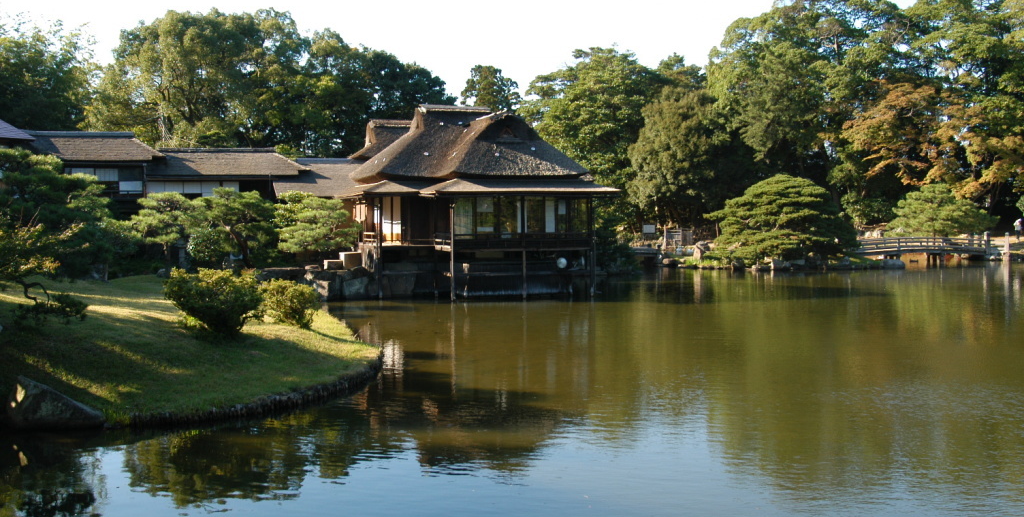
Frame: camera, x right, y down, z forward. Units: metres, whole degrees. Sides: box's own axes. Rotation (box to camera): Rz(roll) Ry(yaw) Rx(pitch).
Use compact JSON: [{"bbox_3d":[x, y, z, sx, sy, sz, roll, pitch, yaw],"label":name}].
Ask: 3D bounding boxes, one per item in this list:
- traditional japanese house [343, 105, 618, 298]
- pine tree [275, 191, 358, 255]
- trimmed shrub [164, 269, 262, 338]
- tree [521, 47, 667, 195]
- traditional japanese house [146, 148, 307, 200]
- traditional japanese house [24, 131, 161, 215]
[{"bbox_3d":[-2.302,-2.684,43.610,9.450,8.250,11.000,-1,2,-19],"label":"traditional japanese house"},{"bbox_3d":[-7.889,-1.298,41.500,3.500,2.900,3.200,-1,2,-11],"label":"pine tree"},{"bbox_3d":[-6.535,0.974,22.400,2.100,1.450,1.900,-1,2,-17],"label":"trimmed shrub"},{"bbox_3d":[7.487,-11.024,94.000,13.200,16.500,12.500,-1,2,0],"label":"tree"},{"bbox_3d":[-13.335,-3.399,48.300,7.200,3.700,5.000,-1,2,-18],"label":"traditional japanese house"},{"bbox_3d":[-19.060,-3.689,46.600,6.200,4.300,5.000,-1,2,-18],"label":"traditional japanese house"}]

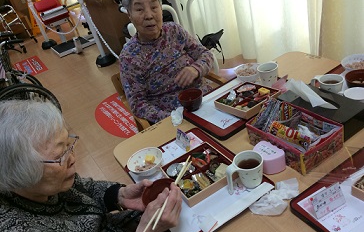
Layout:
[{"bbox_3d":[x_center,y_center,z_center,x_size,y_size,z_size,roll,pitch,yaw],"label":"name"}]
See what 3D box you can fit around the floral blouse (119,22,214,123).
[{"bbox_3d":[-0.049,-0.135,1.698,0.460,0.495,0.330,-24,31,-15],"label":"floral blouse"}]

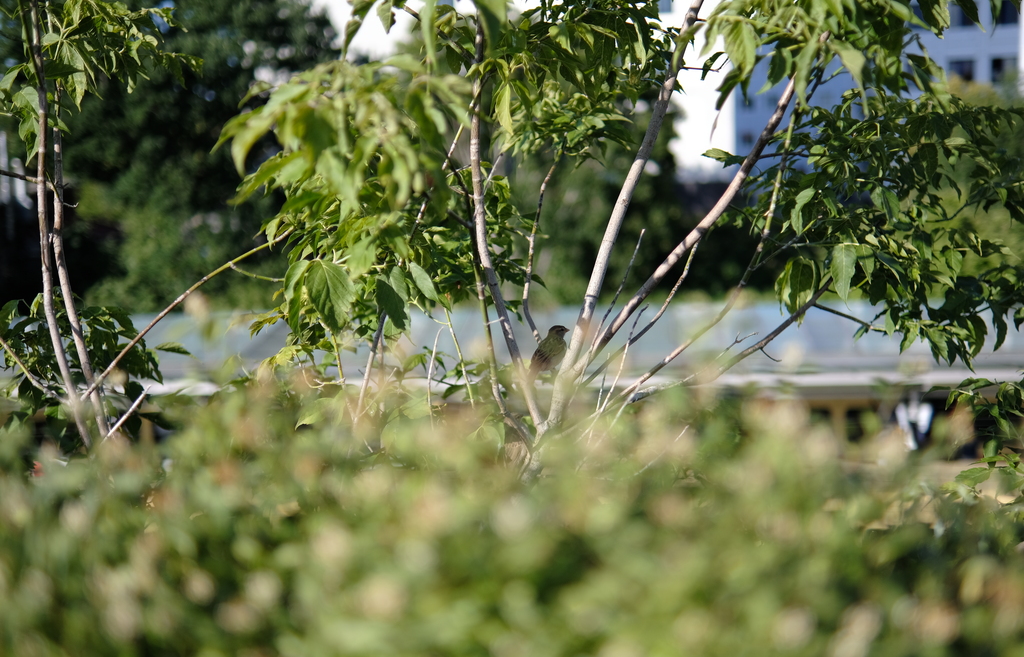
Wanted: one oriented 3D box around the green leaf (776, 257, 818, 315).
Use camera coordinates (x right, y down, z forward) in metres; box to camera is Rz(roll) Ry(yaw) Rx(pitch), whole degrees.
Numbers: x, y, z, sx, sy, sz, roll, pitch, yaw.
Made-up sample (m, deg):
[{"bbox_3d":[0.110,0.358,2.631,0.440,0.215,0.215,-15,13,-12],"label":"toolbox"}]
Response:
[{"bbox_3d":[0.522,-0.077,2.600,0.070,0.105,0.045,0,0,0],"label":"green leaf"}]

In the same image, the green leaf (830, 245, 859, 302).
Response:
[{"bbox_3d":[0.608,-0.102,2.600,0.050,0.105,0.025,3,0,6],"label":"green leaf"}]

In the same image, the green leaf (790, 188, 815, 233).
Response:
[{"bbox_3d":[0.541,-0.220,2.650,0.040,0.085,0.030,14,0,11],"label":"green leaf"}]

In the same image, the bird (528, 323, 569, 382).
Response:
[{"bbox_3d":[0.070,0.048,2.650,0.105,0.108,0.065,-2,3,-45],"label":"bird"}]

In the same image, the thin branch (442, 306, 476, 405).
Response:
[{"bbox_3d":[-0.093,0.050,2.650,0.017,0.192,0.020,-16,0,0],"label":"thin branch"}]

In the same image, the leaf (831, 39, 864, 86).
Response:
[{"bbox_3d":[0.578,-0.457,2.450,0.052,0.085,0.030,-17,0,0],"label":"leaf"}]

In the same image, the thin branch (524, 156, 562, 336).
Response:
[{"bbox_3d":[0.052,-0.156,2.680,0.047,0.356,0.040,5,0,0],"label":"thin branch"}]

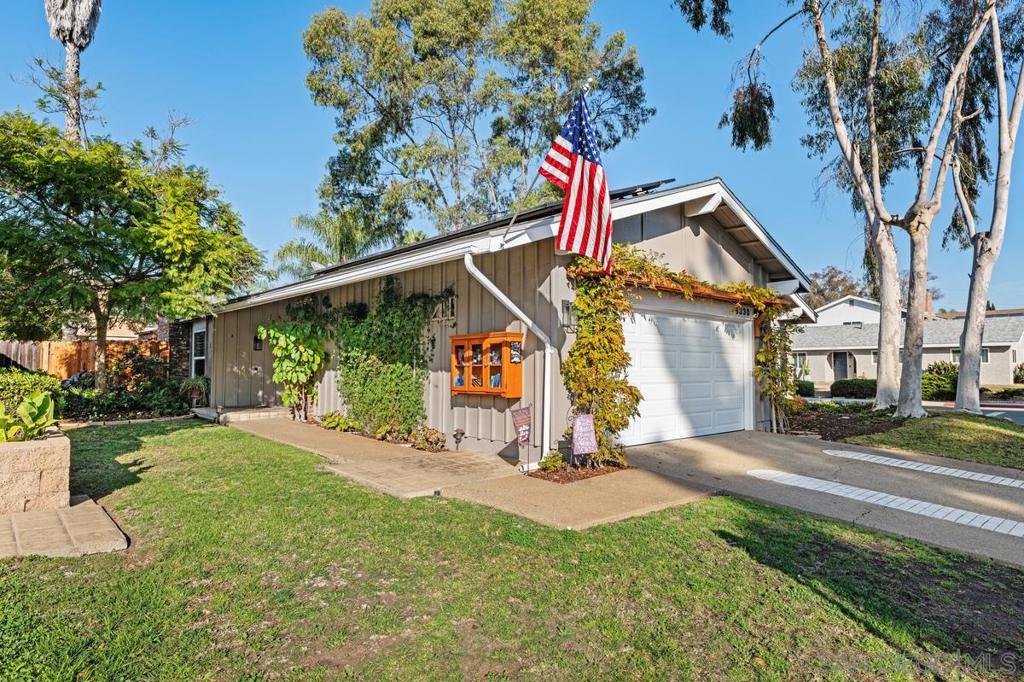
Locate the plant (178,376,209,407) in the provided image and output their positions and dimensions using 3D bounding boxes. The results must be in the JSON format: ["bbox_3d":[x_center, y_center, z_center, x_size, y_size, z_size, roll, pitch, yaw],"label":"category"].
[{"bbox_3d":[-7.437,1.181,13.300,0.620,0.680,0.620,3,-4,-43],"label":"plant"}]

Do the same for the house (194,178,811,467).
[{"bbox_3d":[-1.217,-0.298,13.881,9.900,4.400,13.000,3,-4,-43],"label":"house"}]

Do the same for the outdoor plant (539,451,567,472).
[{"bbox_3d":[0.507,1.509,7.120,0.310,0.270,0.310,0,-3,0],"label":"outdoor plant"}]

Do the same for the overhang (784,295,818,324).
[{"bbox_3d":[6.288,-0.681,13.071,1.850,0.630,0.700,3,-4,-43],"label":"overhang"}]

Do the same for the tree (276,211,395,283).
[{"bbox_3d":[-7.637,-1.615,24.868,5.200,8.100,5.200,3,-4,-43],"label":"tree"}]

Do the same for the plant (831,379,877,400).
[{"bbox_3d":[22.650,3.165,37.500,1.200,1.250,2.800,3,-4,-43],"label":"plant"}]

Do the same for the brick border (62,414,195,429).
[{"bbox_3d":[-8.000,1.680,12.050,0.350,0.140,2.900,-1,-3,22],"label":"brick border"}]

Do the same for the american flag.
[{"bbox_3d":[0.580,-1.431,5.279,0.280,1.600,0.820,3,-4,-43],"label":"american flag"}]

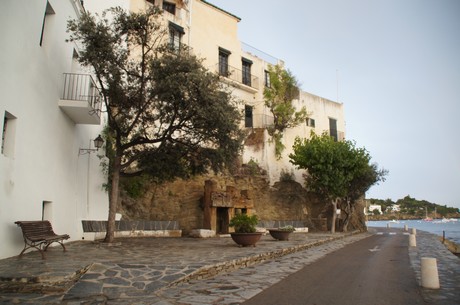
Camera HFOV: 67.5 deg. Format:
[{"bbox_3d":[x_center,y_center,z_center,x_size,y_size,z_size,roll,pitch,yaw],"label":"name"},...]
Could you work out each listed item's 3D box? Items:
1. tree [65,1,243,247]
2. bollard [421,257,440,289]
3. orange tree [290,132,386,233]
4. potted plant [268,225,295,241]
[{"bbox_3d":[-3.300,-1.254,14.796,7.500,10.000,6.400,0,-11,0],"label":"tree"},{"bbox_3d":[3.768,2.263,6.510,0.295,0.550,0.295,0,-11,0],"label":"bollard"},{"bbox_3d":[7.900,2.232,25.024,7.000,7.100,6.200,0,-11,0],"label":"orange tree"},{"bbox_3d":[2.406,3.760,16.161,1.130,0.700,1.130,0,-11,0],"label":"potted plant"}]

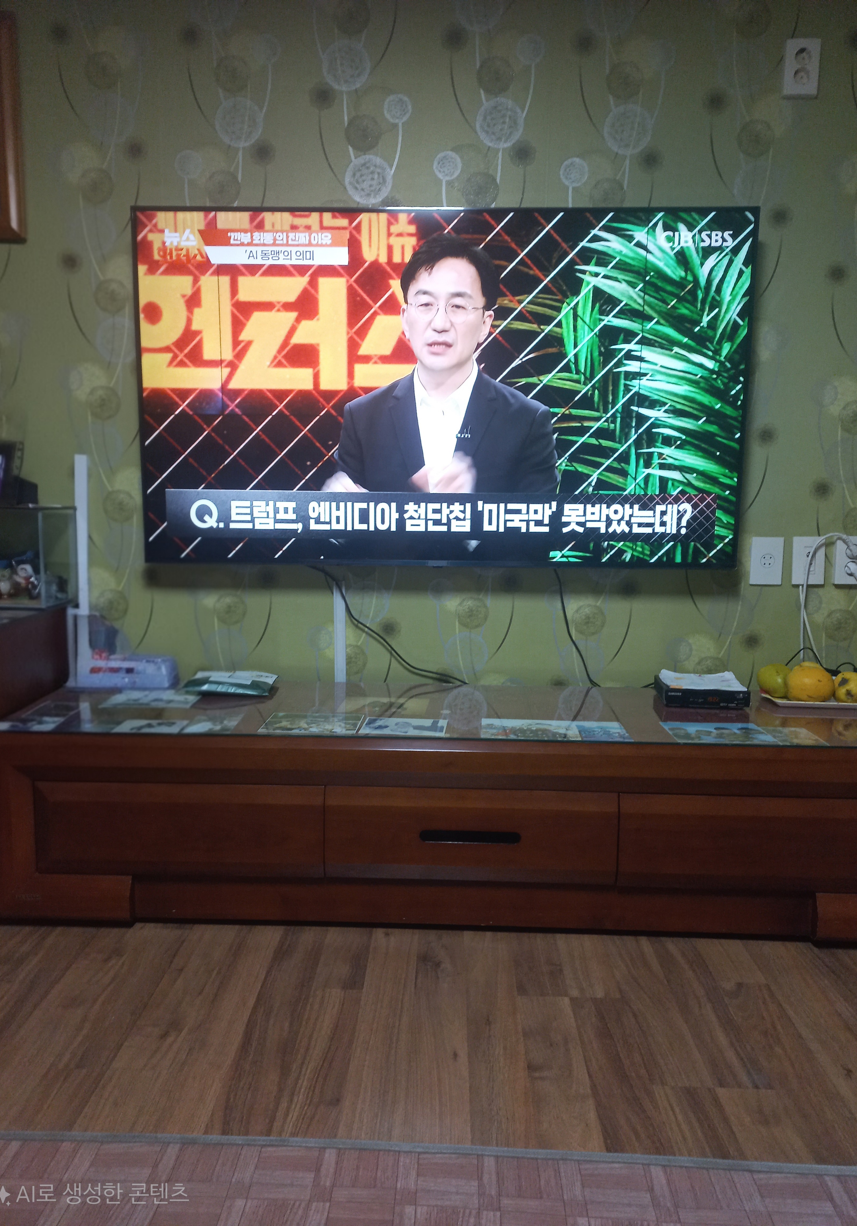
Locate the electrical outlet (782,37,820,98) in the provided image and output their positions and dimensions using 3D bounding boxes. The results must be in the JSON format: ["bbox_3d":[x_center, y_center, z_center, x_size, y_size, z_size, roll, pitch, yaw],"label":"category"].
[{"bbox_3d":[0.871,-1.271,2.067,0.077,0.119,0.014,1,9,1],"label":"electrical outlet"}]

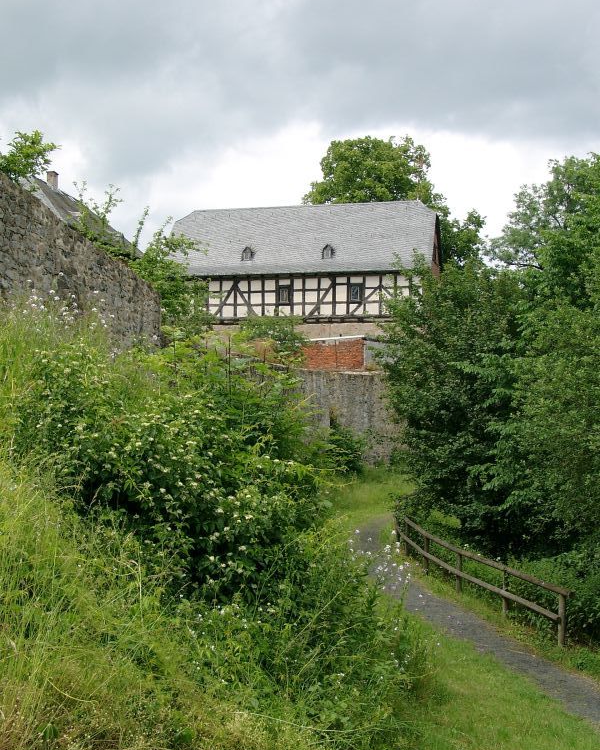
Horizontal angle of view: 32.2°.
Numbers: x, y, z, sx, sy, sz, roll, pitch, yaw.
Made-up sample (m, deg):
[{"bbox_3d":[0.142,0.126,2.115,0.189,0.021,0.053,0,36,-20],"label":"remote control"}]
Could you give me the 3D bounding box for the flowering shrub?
[{"bbox_3d":[-1.340,0.800,10.400,3.000,2.650,2.500,0,0,0],"label":"flowering shrub"}]

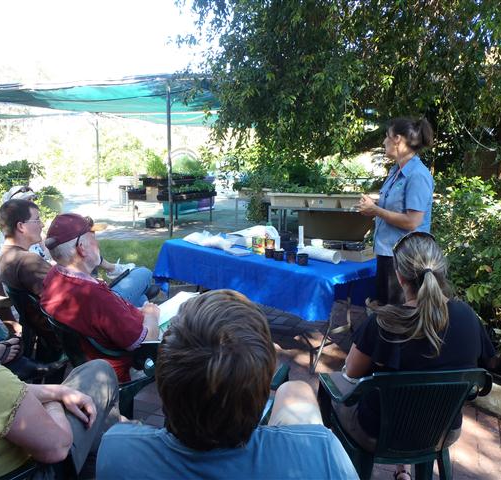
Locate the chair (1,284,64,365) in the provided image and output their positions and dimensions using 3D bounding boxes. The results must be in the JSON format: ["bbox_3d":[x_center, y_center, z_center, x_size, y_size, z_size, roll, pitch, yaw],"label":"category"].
[{"bbox_3d":[-1.028,0.638,2.985,0.560,0.790,0.560,-8,13,-44],"label":"chair"}]

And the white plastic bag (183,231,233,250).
[{"bbox_3d":[-0.347,-0.015,4.587,0.300,0.100,0.580,-8,13,-43],"label":"white plastic bag"}]

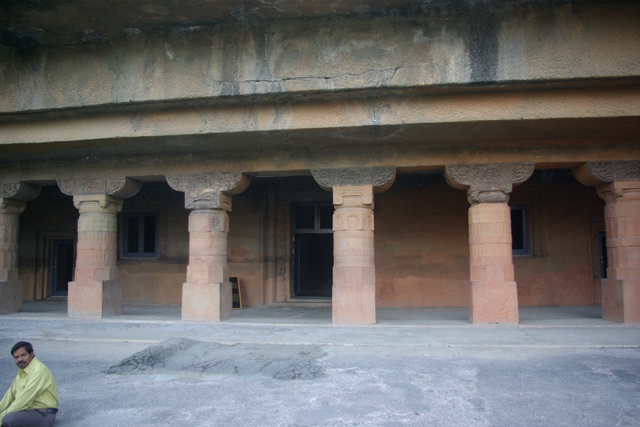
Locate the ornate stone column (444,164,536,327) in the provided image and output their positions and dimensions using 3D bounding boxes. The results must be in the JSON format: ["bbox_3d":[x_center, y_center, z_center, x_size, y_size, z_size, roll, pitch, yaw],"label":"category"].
[{"bbox_3d":[4.030,0.730,11.390,2.040,3.640,1.000,-1,-6,9],"label":"ornate stone column"}]

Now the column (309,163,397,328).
[{"bbox_3d":[0.875,0.796,11.870,2.040,3.640,1.000,-1,-6,9],"label":"column"}]

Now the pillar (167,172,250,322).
[{"bbox_3d":[-2.865,0.874,12.430,2.040,3.640,1.000,-1,-6,9],"label":"pillar"}]

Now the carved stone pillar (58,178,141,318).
[{"bbox_3d":[-5.980,0.940,12.900,2.040,3.640,1.000,-1,-6,9],"label":"carved stone pillar"}]

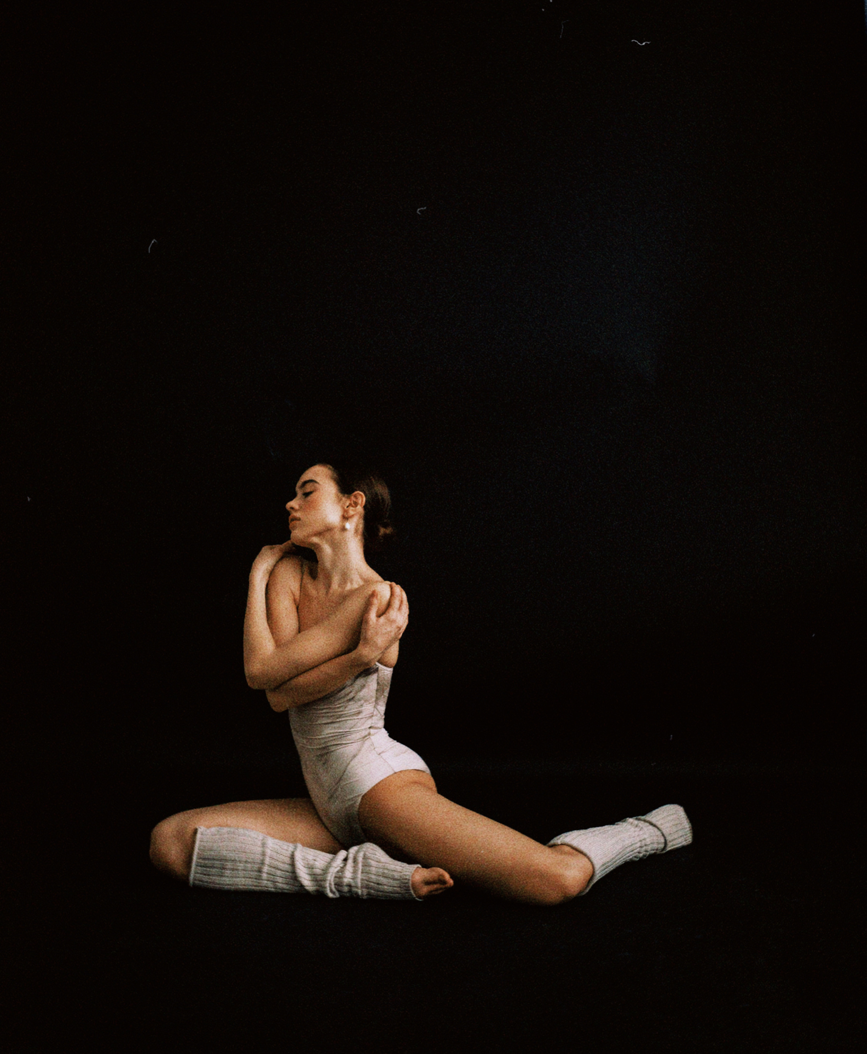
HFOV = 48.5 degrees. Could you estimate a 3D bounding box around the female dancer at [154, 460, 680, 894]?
[{"bbox_3d":[0.074,0.329,2.158,1.213,0.953,0.669,-2,3,-37],"label":"female dancer"}]

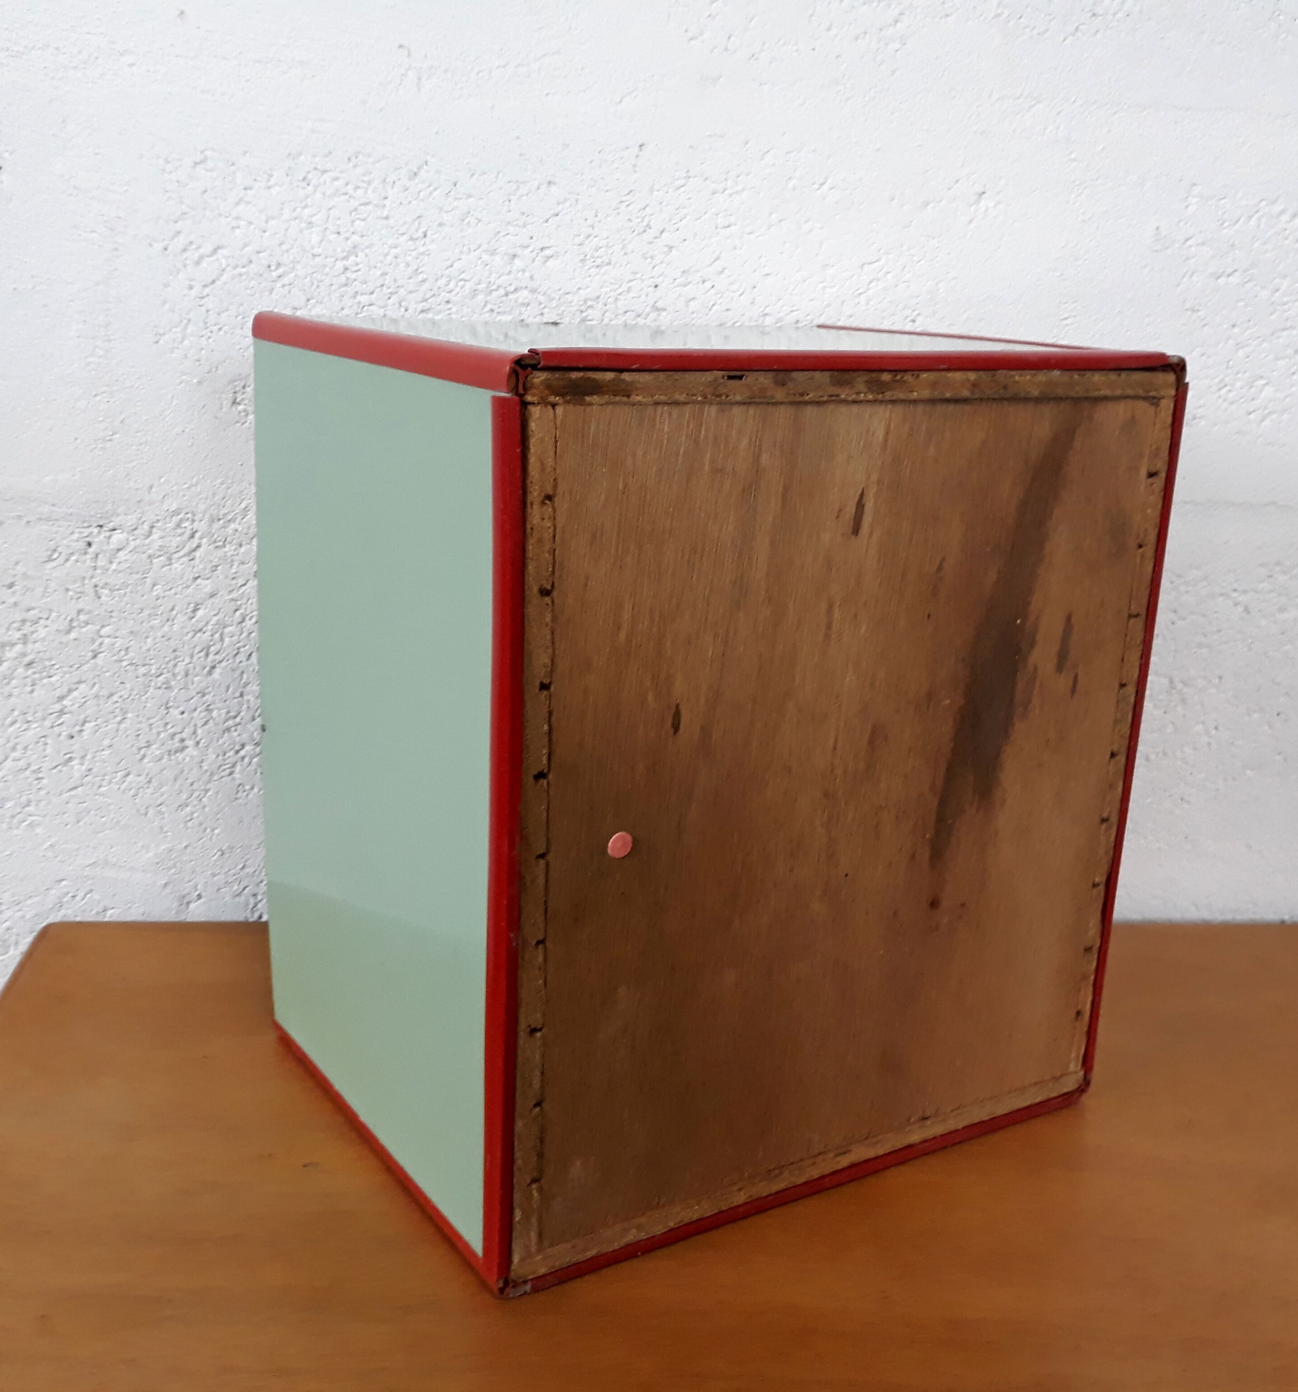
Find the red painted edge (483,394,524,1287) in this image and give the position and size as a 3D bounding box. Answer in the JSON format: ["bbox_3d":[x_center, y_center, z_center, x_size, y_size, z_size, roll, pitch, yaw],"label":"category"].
[{"bbox_3d":[-0.058,0.072,0.587,0.009,0.383,0.015,-8,19,-32],"label":"red painted edge"}]

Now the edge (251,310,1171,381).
[{"bbox_3d":[0.031,-0.177,0.739,0.374,0.013,0.290,-8,19,-32],"label":"edge"}]

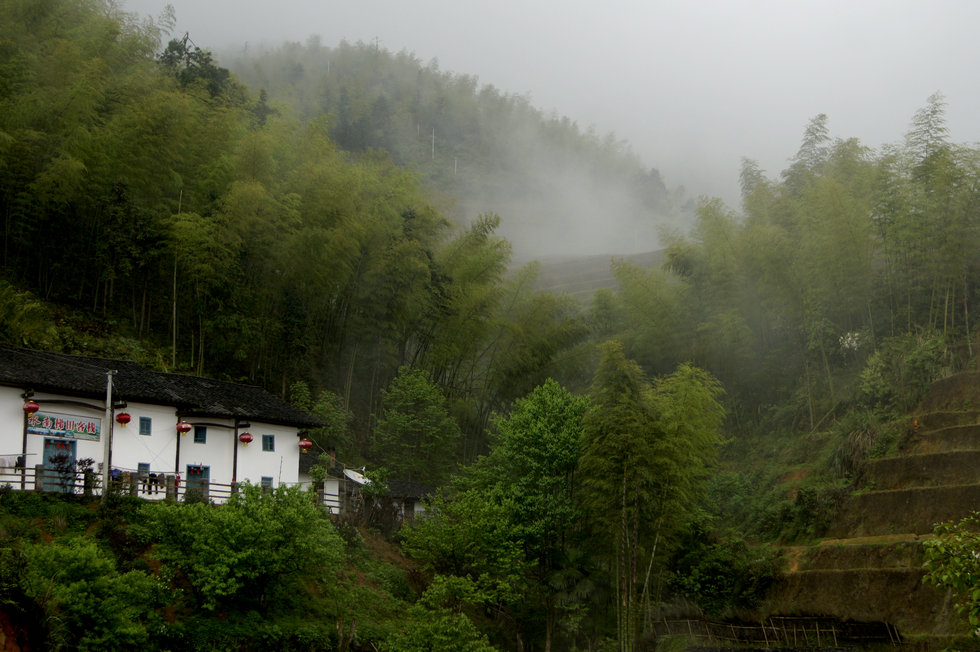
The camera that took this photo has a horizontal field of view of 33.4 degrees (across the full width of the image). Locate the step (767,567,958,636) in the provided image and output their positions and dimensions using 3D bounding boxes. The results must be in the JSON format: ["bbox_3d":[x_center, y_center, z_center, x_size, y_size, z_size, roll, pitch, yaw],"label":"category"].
[{"bbox_3d":[13.807,10.175,60.500,7.800,2.500,1.800,-8,-13,36],"label":"step"}]

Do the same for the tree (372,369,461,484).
[{"bbox_3d":[-4.368,6.270,97.000,5.200,7.800,5.200,0,-10,0],"label":"tree"}]

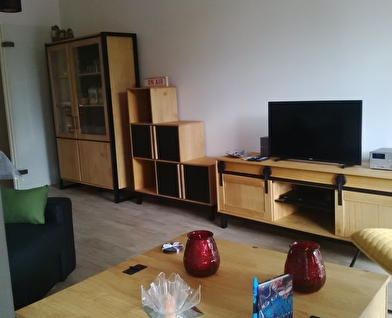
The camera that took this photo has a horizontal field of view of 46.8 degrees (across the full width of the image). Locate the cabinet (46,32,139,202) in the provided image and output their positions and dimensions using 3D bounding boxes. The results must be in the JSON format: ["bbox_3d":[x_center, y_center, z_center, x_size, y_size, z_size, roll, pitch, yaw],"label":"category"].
[{"bbox_3d":[-1.142,-0.470,5.135,1.119,1.723,0.436,6,13,44],"label":"cabinet"}]

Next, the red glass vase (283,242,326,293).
[{"bbox_3d":[0.397,0.391,1.645,0.149,0.154,0.149,-3,10,0],"label":"red glass vase"}]

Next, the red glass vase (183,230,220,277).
[{"bbox_3d":[0.020,0.345,1.658,0.134,0.146,0.134,-3,9,0],"label":"red glass vase"}]

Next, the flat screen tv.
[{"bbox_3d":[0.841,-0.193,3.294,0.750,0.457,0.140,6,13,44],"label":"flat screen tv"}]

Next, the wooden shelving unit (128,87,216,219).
[{"bbox_3d":[-0.156,-0.101,4.323,1.044,1.160,0.330,6,13,44],"label":"wooden shelving unit"}]

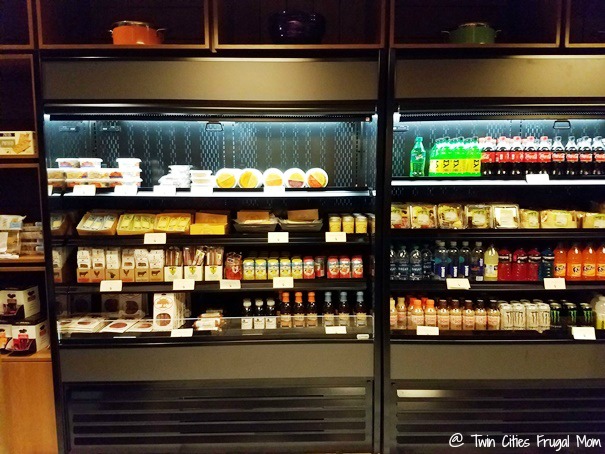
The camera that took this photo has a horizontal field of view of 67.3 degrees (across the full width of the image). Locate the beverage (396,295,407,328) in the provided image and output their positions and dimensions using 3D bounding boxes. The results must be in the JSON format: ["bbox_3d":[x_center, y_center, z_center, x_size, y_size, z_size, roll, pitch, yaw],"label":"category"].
[{"bbox_3d":[0.618,0.536,2.820,0.060,0.188,0.060,0,5,-1],"label":"beverage"}]

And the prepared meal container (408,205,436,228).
[{"bbox_3d":[0.698,-0.057,2.610,0.148,0.140,0.070,0,0,0],"label":"prepared meal container"}]

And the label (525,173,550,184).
[{"bbox_3d":[1.312,-0.268,2.530,0.118,0.055,0.005,0,-3,0],"label":"label"}]

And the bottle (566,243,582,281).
[{"bbox_3d":[1.589,0.201,2.650,0.073,0.229,0.073,0,5,0],"label":"bottle"}]

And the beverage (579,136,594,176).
[{"bbox_3d":[1.593,-0.391,2.550,0.071,0.230,0.071,0,6,0],"label":"beverage"}]

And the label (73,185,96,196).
[{"bbox_3d":[-1.156,-0.194,2.410,0.114,0.057,0.006,0,6,0],"label":"label"}]

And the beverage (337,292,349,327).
[{"bbox_3d":[0.250,0.495,2.740,0.063,0.198,0.063,0,5,0],"label":"beverage"}]

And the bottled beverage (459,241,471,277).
[{"bbox_3d":[0.906,0.190,2.530,0.067,0.220,0.067,0,6,0],"label":"bottled beverage"}]

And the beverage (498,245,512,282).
[{"bbox_3d":[1.214,0.222,2.721,0.072,0.200,0.072,0,5,-1],"label":"beverage"}]

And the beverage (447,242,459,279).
[{"bbox_3d":[0.933,0.210,2.794,0.066,0.230,0.066,0,5,-1],"label":"beverage"}]

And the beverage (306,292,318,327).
[{"bbox_3d":[0.054,0.467,2.540,0.063,0.193,0.063,0,6,0],"label":"beverage"}]

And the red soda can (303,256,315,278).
[{"bbox_3d":[0.038,0.231,2.520,0.065,0.118,0.065,0,6,0],"label":"red soda can"}]

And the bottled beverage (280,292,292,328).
[{"bbox_3d":[-0.100,0.504,2.768,0.066,0.204,0.066,0,5,-1],"label":"bottled beverage"}]

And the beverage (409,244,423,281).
[{"bbox_3d":[0.632,0.203,2.530,0.069,0.205,0.069,0,6,0],"label":"beverage"}]

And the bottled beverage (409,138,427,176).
[{"bbox_3d":[0.672,-0.404,2.633,0.075,0.230,0.075,0,5,0],"label":"bottled beverage"}]

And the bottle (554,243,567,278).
[{"bbox_3d":[1.602,0.215,2.813,0.071,0.227,0.071,0,5,-1],"label":"bottle"}]

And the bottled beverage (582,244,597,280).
[{"bbox_3d":[1.718,0.209,2.720,0.073,0.225,0.073,0,5,-1],"label":"bottled beverage"}]

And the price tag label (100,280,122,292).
[{"bbox_3d":[-1.025,0.319,2.440,0.114,0.057,0.006,0,6,0],"label":"price tag label"}]

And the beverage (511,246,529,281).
[{"bbox_3d":[1.341,0.228,2.791,0.074,0.200,0.074,0,5,-1],"label":"beverage"}]

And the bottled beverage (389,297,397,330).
[{"bbox_3d":[0.537,0.527,2.729,0.064,0.173,0.064,0,5,-1],"label":"bottled beverage"}]

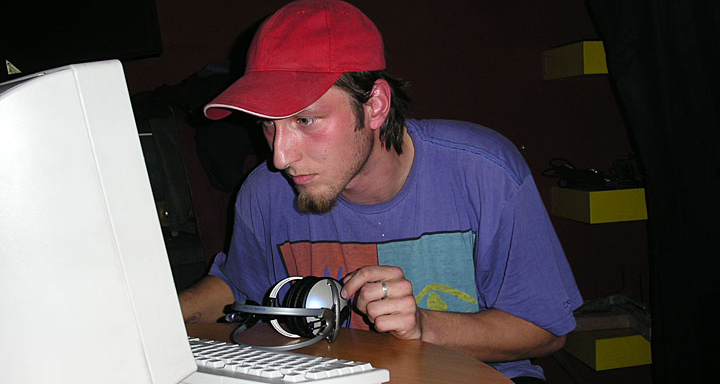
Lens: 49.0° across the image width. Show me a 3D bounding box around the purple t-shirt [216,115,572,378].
[{"bbox_3d":[0.058,0.100,1.320,0.560,0.480,0.370,-3,19,12],"label":"purple t-shirt"}]

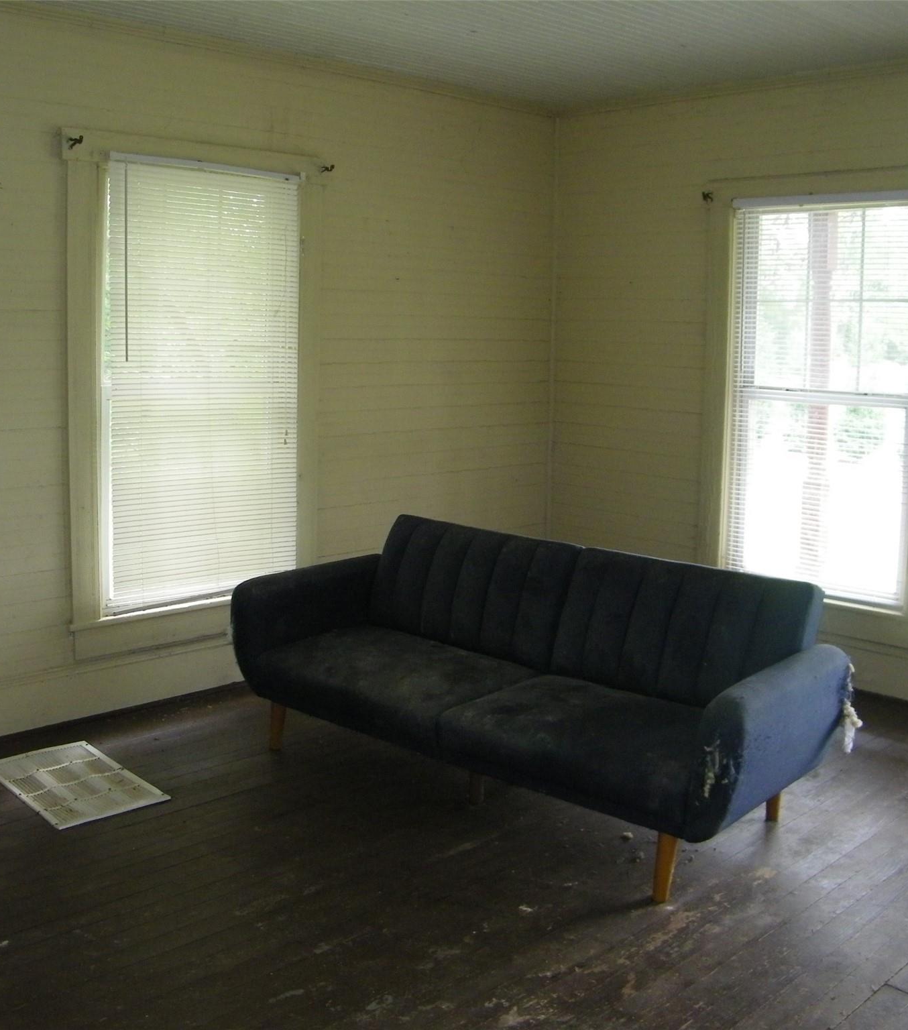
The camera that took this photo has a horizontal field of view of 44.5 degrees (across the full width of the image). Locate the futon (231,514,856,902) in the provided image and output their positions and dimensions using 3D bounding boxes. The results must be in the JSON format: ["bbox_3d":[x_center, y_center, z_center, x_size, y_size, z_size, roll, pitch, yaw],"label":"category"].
[{"bbox_3d":[0.195,0.524,3.616,2.080,0.790,0.840,9,12,42],"label":"futon"}]

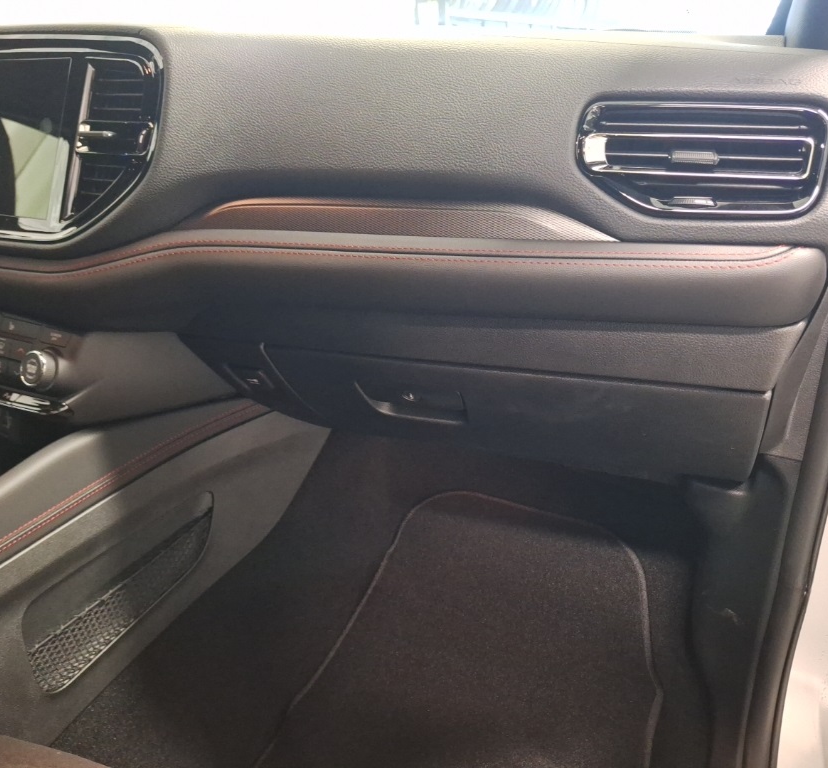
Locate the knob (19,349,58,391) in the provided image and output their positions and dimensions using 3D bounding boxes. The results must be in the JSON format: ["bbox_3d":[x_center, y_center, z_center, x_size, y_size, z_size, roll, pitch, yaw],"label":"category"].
[{"bbox_3d":[-0.310,-0.012,0.562,0.034,0.034,0.014,12,0,26],"label":"knob"}]

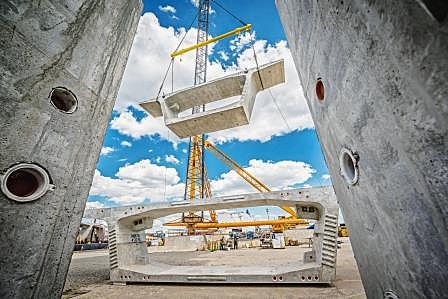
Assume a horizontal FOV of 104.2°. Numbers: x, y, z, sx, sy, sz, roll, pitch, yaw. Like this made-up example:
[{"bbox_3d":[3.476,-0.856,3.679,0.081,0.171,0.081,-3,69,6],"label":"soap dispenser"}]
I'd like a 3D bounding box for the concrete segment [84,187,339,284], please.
[{"bbox_3d":[-0.450,4.224,8.476,15.400,3.220,2.090,-9,-27,12],"label":"concrete segment"}]

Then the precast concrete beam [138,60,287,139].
[{"bbox_3d":[-1.254,-3.315,13.908,12.270,3.230,2.090,-11,-27,16],"label":"precast concrete beam"}]

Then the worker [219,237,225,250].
[{"bbox_3d":[-0.340,12.615,23.403,0.650,1.620,0.520,-3,-26,0],"label":"worker"}]

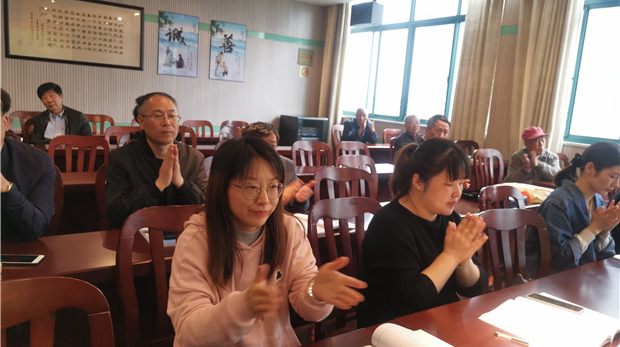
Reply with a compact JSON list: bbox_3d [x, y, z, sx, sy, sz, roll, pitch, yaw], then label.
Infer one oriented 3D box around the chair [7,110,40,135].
[{"bbox_3d":[-3.225,-0.225,5.622,0.460,0.950,0.520,-2,11,-35],"label":"chair"}]

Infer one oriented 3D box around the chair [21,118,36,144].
[{"bbox_3d":[-2.563,-0.036,4.805,0.450,0.970,0.520,-2,11,-34],"label":"chair"}]

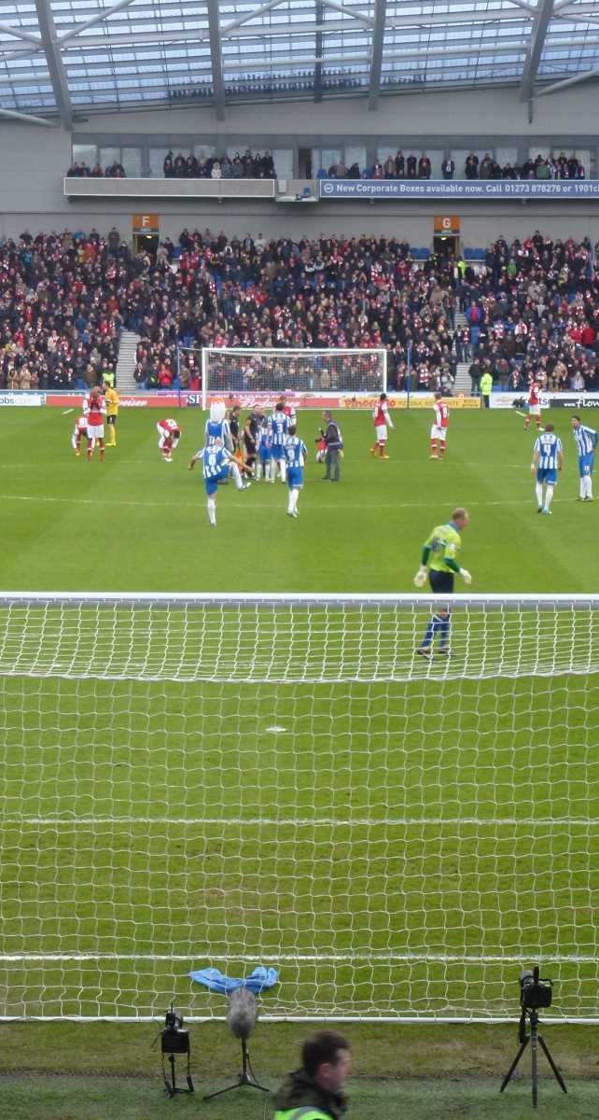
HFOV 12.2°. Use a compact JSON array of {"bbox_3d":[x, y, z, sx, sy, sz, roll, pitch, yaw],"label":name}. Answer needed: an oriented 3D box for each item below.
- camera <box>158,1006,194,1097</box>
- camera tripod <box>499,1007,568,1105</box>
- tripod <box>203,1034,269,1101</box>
[{"bbox_3d":[-0.711,2.809,16.157,0.200,0.500,0.250,0,5,0],"label":"camera"},{"bbox_3d":[1.342,2.835,16.006,0.380,0.510,0.340,0,5,0],"label":"camera tripod"},{"bbox_3d":[-0.352,2.891,16.134,0.400,0.350,0.380,0,5,0],"label":"tripod"}]

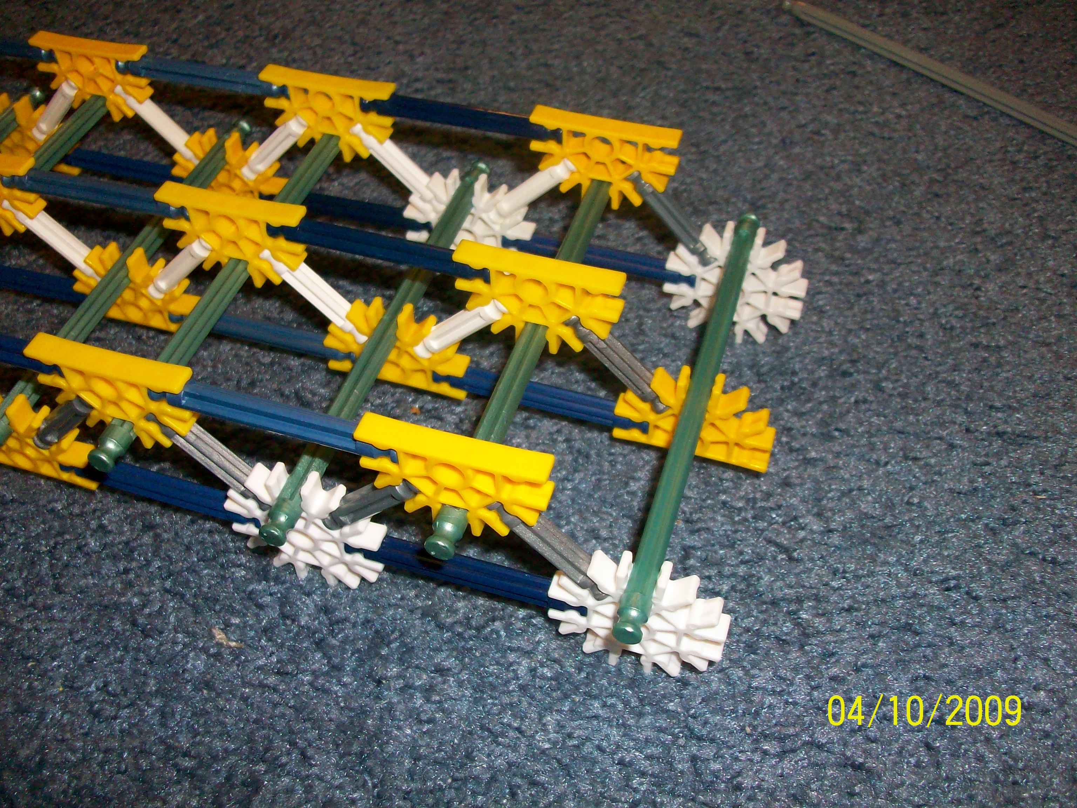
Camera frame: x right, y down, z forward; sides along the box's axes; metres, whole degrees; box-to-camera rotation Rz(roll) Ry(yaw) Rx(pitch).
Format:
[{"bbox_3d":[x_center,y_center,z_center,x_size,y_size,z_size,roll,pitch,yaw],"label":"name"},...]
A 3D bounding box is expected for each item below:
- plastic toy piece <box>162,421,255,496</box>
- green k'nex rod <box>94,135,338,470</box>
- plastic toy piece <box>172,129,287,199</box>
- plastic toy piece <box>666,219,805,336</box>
[{"bbox_3d":[-0.069,0.011,0.226,0.006,0.033,0.006,-25,32,44],"label":"plastic toy piece"},{"bbox_3d":[-0.071,-0.036,0.258,0.006,0.006,0.129,13,52,13],"label":"green k'nex rod"},{"bbox_3d":[-0.090,-0.069,0.310,0.037,0.024,0.006,13,51,13],"label":"plastic toy piece"},{"bbox_3d":[0.053,-0.032,0.283,0.037,0.037,0.006,13,51,13],"label":"plastic toy piece"}]

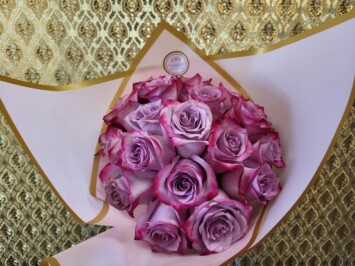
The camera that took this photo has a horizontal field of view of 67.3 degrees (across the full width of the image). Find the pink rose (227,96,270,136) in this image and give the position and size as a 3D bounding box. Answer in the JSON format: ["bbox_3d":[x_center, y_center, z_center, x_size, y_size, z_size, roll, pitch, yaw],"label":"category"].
[{"bbox_3d":[0.101,-0.022,0.385,0.062,0.062,0.056,0,-30,-44],"label":"pink rose"}]

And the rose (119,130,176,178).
[{"bbox_3d":[-0.037,0.026,0.325,0.056,0.056,0.054,11,-3,30],"label":"rose"}]

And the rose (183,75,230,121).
[{"bbox_3d":[0.038,-0.047,0.365,0.058,0.052,0.058,10,31,0],"label":"rose"}]

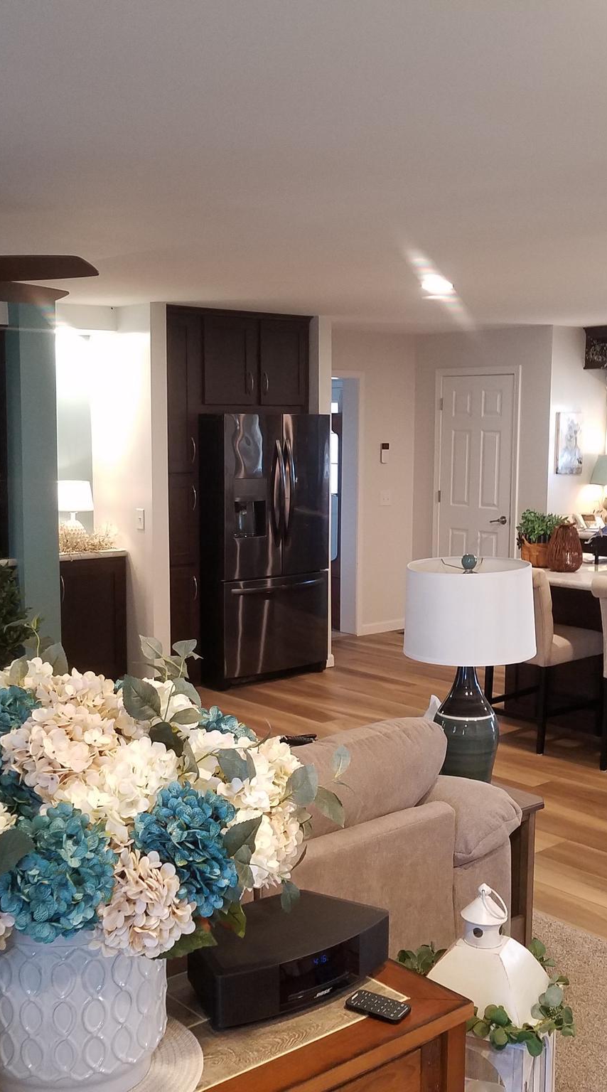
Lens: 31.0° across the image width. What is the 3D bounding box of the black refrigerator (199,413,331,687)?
[{"bbox_3d":[-0.416,-0.001,7.496,0.903,1.781,0.840,-5,8,-41],"label":"black refrigerator"}]

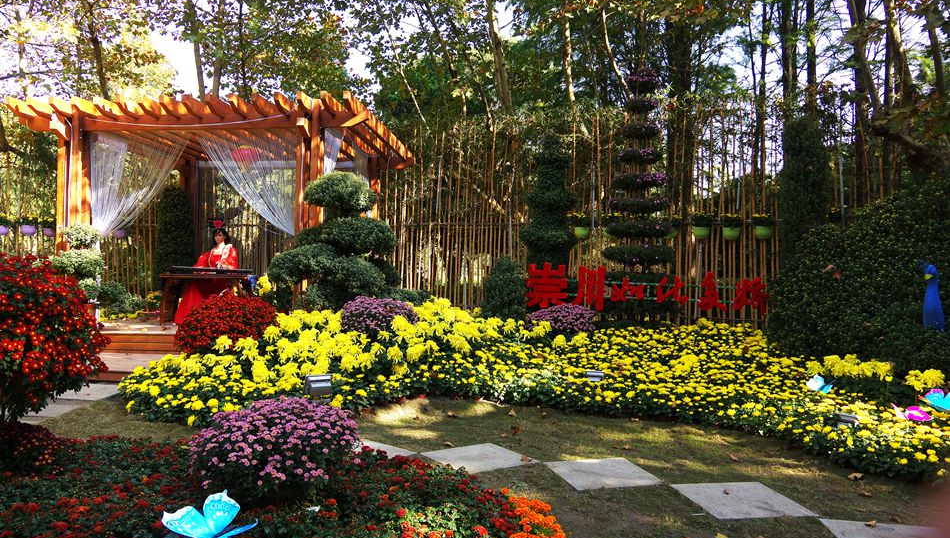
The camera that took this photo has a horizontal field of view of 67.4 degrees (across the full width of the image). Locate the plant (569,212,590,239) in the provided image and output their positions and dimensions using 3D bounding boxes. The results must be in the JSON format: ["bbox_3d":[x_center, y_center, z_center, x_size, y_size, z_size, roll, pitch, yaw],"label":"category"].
[{"bbox_3d":[1.972,-0.825,13.500,0.420,0.531,0.370,0,1,0],"label":"plant"}]

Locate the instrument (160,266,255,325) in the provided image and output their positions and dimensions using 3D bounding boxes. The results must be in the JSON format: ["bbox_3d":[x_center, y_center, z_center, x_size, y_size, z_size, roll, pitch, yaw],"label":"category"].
[{"bbox_3d":[-3.760,0.360,10.000,1.220,0.780,0.420,1,0,5],"label":"instrument"}]

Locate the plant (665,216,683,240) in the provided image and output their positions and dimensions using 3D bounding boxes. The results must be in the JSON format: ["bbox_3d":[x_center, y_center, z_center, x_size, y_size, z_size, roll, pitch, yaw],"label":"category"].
[{"bbox_3d":[3.496,-0.731,12.700,0.390,0.450,0.360,1,0,5],"label":"plant"}]

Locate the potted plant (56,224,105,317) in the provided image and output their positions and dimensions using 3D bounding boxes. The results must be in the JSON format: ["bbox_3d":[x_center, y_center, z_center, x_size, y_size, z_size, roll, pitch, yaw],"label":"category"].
[{"bbox_3d":[-4.789,0.066,8.600,0.550,1.200,0.520,1,0,5],"label":"potted plant"}]

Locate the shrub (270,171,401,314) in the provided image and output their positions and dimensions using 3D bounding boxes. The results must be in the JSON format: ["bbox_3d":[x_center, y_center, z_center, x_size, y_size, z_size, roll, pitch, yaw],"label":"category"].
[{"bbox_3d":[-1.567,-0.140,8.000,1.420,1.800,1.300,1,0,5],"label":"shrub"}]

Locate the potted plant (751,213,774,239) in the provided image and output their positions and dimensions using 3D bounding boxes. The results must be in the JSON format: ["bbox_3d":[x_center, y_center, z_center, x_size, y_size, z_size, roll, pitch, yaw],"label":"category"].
[{"bbox_3d":[5.047,-0.746,12.500,0.390,0.450,0.360,1,0,5],"label":"potted plant"}]

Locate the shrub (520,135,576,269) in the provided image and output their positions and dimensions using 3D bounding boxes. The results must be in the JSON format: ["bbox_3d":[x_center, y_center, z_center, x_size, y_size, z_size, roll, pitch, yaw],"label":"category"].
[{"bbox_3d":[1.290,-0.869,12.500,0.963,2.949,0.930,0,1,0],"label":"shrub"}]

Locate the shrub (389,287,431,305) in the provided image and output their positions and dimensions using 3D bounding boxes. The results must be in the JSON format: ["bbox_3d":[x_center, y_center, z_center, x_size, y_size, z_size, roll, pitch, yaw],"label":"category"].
[{"bbox_3d":[-1.050,0.618,10.600,0.850,0.650,0.800,1,0,5],"label":"shrub"}]

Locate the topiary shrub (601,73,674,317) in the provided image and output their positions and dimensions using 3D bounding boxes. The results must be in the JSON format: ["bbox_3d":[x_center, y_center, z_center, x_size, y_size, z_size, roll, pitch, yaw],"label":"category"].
[{"bbox_3d":[2.842,-1.270,12.300,1.253,4.353,1.250,0,1,0],"label":"topiary shrub"}]

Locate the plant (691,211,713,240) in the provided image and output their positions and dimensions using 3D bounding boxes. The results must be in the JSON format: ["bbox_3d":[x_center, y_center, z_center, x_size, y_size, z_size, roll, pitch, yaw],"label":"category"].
[{"bbox_3d":[4.136,-0.794,13.000,0.394,0.511,0.370,0,1,0],"label":"plant"}]

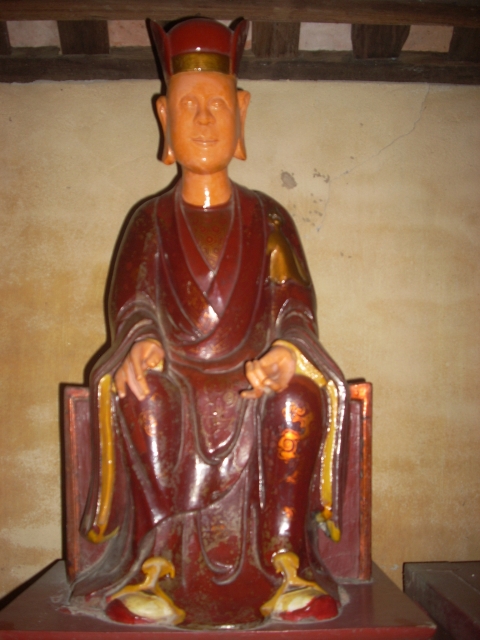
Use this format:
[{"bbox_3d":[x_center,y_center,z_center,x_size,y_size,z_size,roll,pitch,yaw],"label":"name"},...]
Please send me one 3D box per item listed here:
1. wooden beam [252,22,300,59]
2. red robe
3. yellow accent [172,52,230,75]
[{"bbox_3d":[0.122,-0.932,2.280,0.160,0.115,0.080,0,-8,0],"label":"wooden beam"},{"bbox_3d":[-0.050,0.110,1.575,0.570,0.970,0.530,0,-8,-3],"label":"red robe"},{"bbox_3d":[-0.094,-0.626,1.670,0.142,0.050,0.050,0,4,-3],"label":"yellow accent"}]

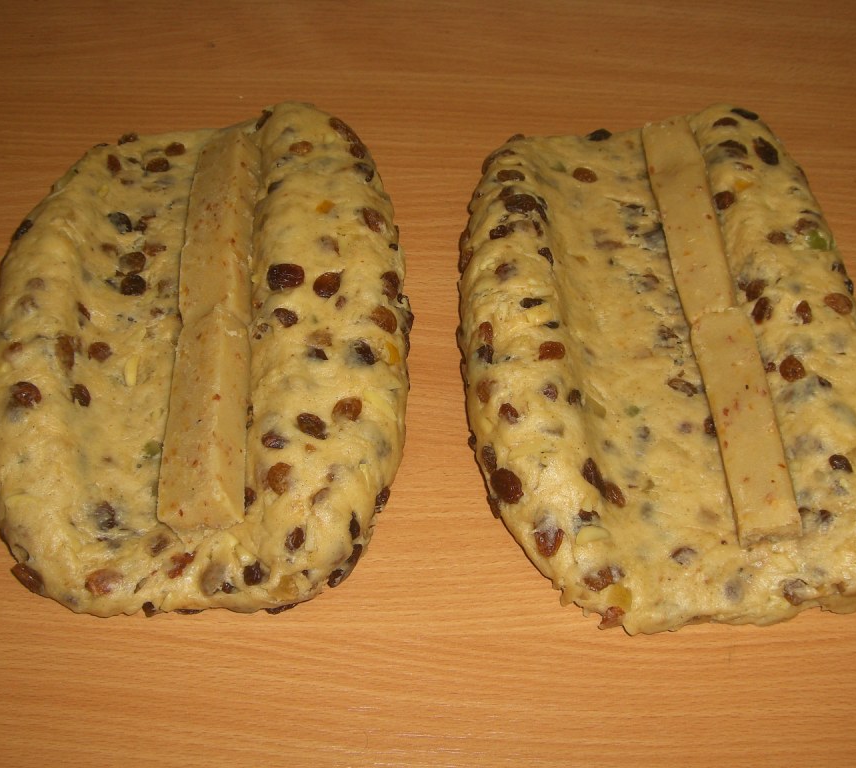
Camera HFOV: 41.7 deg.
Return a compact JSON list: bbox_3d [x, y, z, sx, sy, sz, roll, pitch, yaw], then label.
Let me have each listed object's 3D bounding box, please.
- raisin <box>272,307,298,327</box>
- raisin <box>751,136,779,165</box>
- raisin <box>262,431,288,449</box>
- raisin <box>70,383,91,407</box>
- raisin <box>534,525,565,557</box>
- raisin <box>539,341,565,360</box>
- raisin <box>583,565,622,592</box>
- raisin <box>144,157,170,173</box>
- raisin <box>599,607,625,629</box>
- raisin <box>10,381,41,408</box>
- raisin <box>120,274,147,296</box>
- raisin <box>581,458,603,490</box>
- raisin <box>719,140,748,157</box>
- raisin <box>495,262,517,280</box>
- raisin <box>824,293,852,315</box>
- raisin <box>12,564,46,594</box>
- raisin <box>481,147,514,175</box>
[{"bbox_3d":[-0.072,-0.034,0.574,0.014,0.005,0.007,30,69,28],"label":"raisin"},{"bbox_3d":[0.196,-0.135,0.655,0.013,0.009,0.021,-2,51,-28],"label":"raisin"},{"bbox_3d":[-0.071,0.026,0.526,0.013,0.005,0.007,11,60,16],"label":"raisin"},{"bbox_3d":[-0.160,0.006,0.518,0.008,0.006,0.011,-23,63,-27],"label":"raisin"},{"bbox_3d":[0.050,0.064,0.461,0.013,0.009,0.014,0,53,0],"label":"raisin"},{"bbox_3d":[0.057,-0.015,0.516,0.012,0.008,0.009,0,53,0],"label":"raisin"},{"bbox_3d":[0.070,0.078,0.453,0.016,0.009,0.011,-10,54,-7],"label":"raisin"},{"bbox_3d":[-0.154,-0.125,0.641,0.015,0.008,0.009,-14,56,-10],"label":"raisin"},{"bbox_3d":[0.067,0.085,0.407,0.011,0.007,0.009,-34,59,-24],"label":"raisin"},{"bbox_3d":[-0.194,0.006,0.545,0.017,0.009,0.011,15,59,28],"label":"raisin"},{"bbox_3d":[-0.146,-0.048,0.561,0.013,0.007,0.011,0,54,0],"label":"raisin"},{"bbox_3d":[0.063,0.035,0.431,0.007,0.007,0.013,-15,53,-11],"label":"raisin"},{"bbox_3d":[0.161,-0.123,0.594,0.015,0.007,0.010,21,42,25],"label":"raisin"},{"bbox_3d":[0.037,-0.054,0.539,0.011,0.008,0.009,0,53,0],"label":"raisin"},{"bbox_3d":[0.209,-0.041,0.572,0.015,0.008,0.010,32,61,21],"label":"raisin"},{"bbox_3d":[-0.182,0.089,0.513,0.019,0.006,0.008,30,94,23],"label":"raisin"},{"bbox_3d":[0.040,-0.127,0.640,0.022,0.009,0.009,-37,63,-23],"label":"raisin"}]

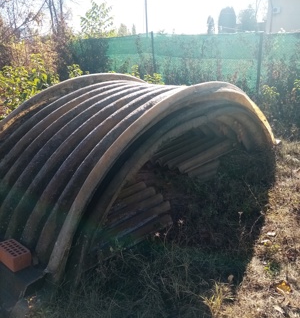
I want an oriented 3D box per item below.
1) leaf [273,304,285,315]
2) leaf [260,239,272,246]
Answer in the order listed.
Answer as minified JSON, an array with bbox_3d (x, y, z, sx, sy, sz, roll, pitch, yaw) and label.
[{"bbox_3d":[0.725,0.848,1.692,0.075,0.018,0.035,14,24,43],"label":"leaf"},{"bbox_3d":[0.899,0.646,2.319,0.087,0.020,0.050,5,19,22],"label":"leaf"}]

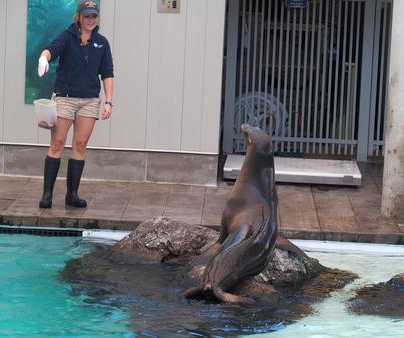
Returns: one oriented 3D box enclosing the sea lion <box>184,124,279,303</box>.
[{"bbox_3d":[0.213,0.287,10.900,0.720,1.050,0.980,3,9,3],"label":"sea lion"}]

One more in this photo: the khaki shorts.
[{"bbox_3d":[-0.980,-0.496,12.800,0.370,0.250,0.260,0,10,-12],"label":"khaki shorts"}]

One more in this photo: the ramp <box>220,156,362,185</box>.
[{"bbox_3d":[0.828,0.013,14.851,1.225,0.085,0.920,3,9,3],"label":"ramp"}]

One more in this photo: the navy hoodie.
[{"bbox_3d":[-0.963,-0.853,12.680,0.540,0.600,0.380,-1,10,-18],"label":"navy hoodie"}]

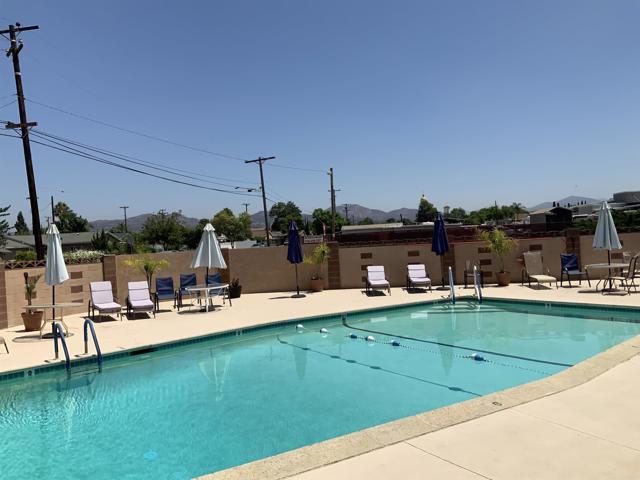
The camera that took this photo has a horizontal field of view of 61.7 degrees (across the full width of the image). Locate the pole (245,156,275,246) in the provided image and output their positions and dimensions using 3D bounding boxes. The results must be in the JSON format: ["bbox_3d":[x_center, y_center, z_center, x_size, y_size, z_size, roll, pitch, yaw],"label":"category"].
[{"bbox_3d":[-5.297,-3.111,52.000,2.750,9.840,0.300,-6,0,12],"label":"pole"}]

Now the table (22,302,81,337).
[{"bbox_3d":[-6.032,1.833,12.097,1.280,0.690,1.280,-3,1,-30],"label":"table"}]

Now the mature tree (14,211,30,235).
[{"bbox_3d":[-37.648,0.166,67.979,2.600,7.826,2.600,-3,0,-29],"label":"mature tree"}]

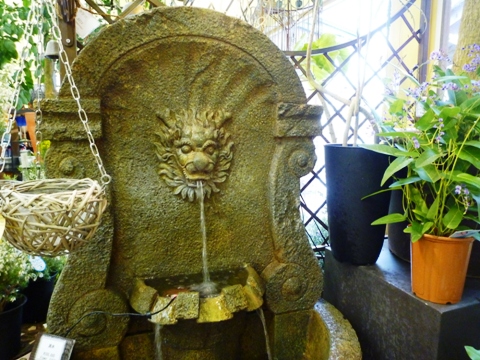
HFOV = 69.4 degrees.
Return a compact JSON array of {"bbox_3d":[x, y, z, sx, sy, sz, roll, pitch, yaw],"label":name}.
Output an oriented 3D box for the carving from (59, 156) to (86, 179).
[{"bbox_3d":[-0.481,-0.032,0.996,0.073,0.075,0.040,-3,8,-20],"label":"carving"}]

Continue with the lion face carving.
[{"bbox_3d":[-0.136,-0.078,1.135,0.271,0.309,0.110,-3,8,-20],"label":"lion face carving"}]

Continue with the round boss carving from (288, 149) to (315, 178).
[{"bbox_3d":[0.229,-0.059,1.258,0.108,0.110,0.040,-3,8,-20],"label":"round boss carving"}]

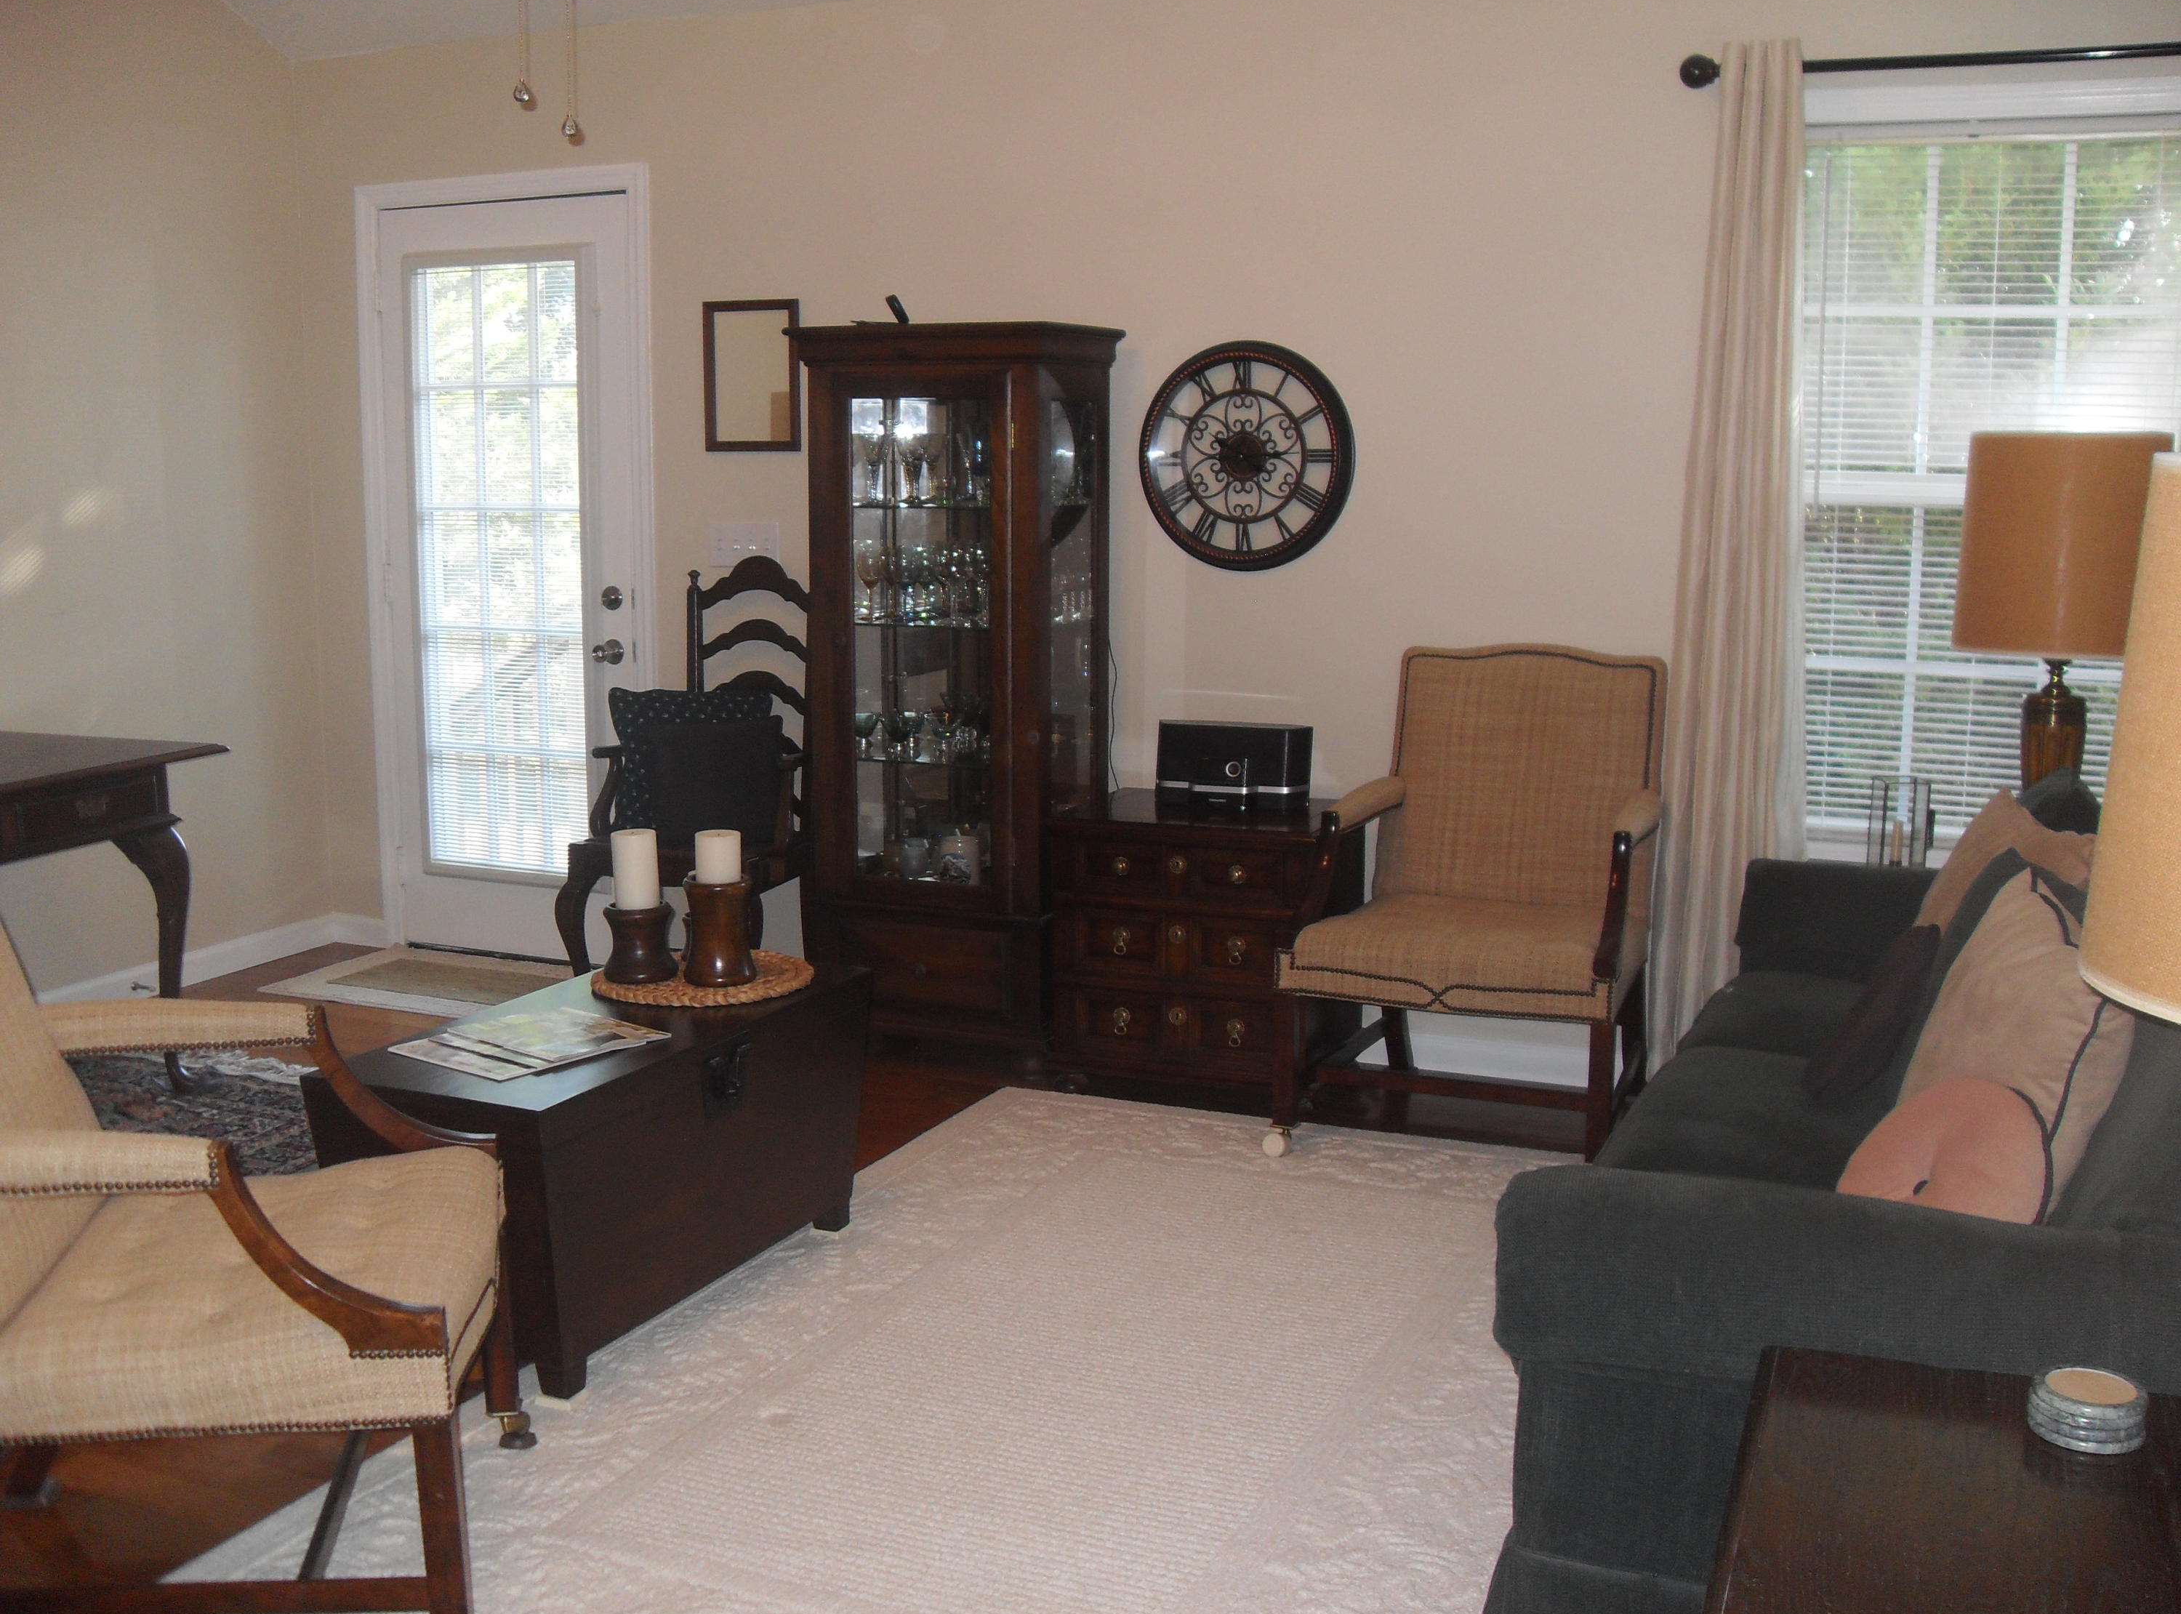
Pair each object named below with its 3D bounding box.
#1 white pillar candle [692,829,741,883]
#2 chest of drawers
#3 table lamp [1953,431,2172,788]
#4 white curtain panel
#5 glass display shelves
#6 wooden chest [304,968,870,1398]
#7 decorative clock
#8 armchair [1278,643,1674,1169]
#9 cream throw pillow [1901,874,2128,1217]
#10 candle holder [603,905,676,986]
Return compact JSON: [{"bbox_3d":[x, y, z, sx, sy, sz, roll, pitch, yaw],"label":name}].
[{"bbox_3d":[-0.634,0.095,3.655,0.078,0.100,0.078,0,9,0],"label":"white pillar candle"},{"bbox_3d":[0.273,0.311,4.765,0.615,0.615,0.475,4,9,23],"label":"chest of drawers"},{"bbox_3d":[1.795,-0.293,3.975,0.360,0.810,0.360,4,9,23],"label":"table lamp"},{"bbox_3d":[1.332,-0.459,4.380,0.310,2.185,0.120,4,9,23],"label":"white curtain panel"},{"bbox_3d":[-0.305,-0.253,4.955,0.620,1.668,0.420,4,9,23],"label":"glass display shelves"},{"bbox_3d":[-0.769,0.567,3.486,0.420,0.457,0.940,4,9,23],"label":"wooden chest"},{"bbox_3d":[0.347,-0.790,4.823,0.510,0.510,0.050,4,9,23],"label":"decorative clock"},{"bbox_3d":[0.785,0.185,4.340,0.660,0.986,0.680,4,9,23],"label":"armchair"},{"bbox_3d":[1.080,0.303,2.528,0.170,0.440,0.460,24,12,6],"label":"cream throw pillow"},{"bbox_3d":[-0.780,0.234,3.697,0.128,0.118,0.128,0,9,0],"label":"candle holder"}]

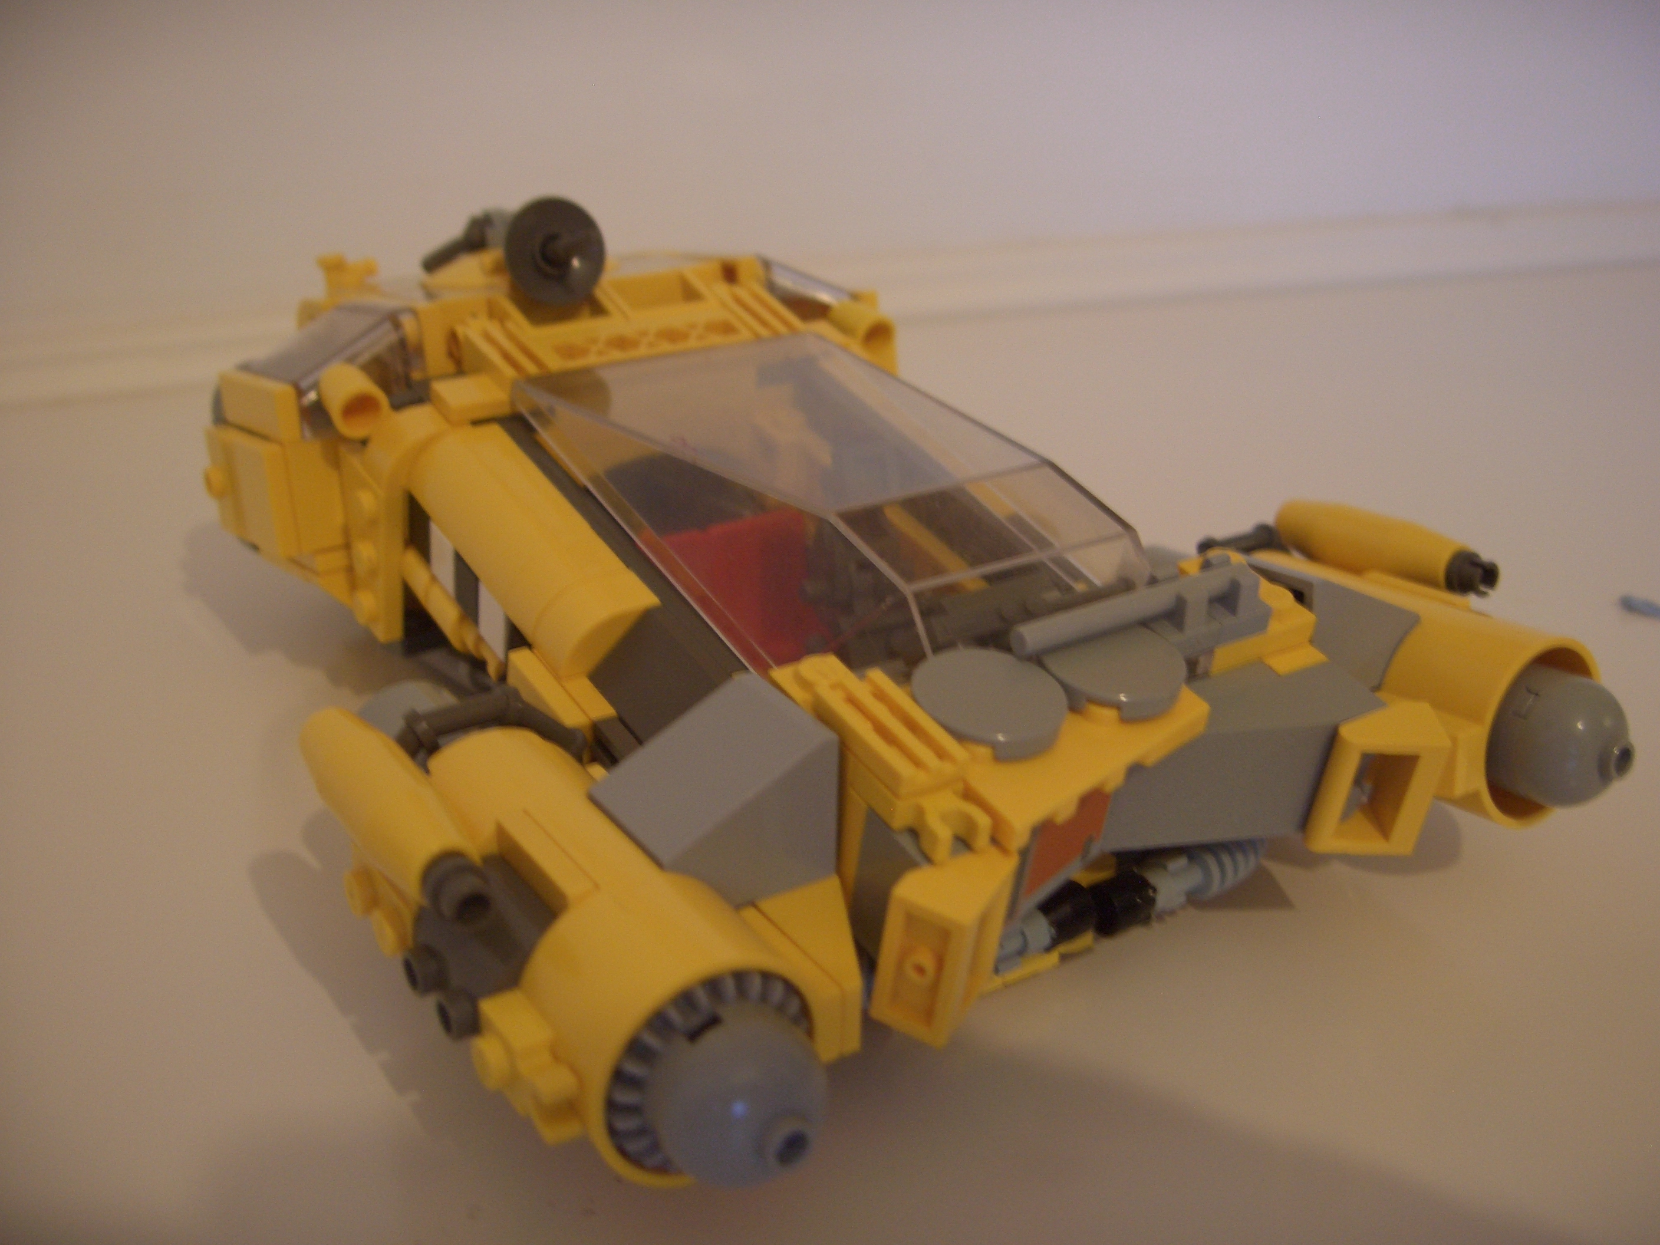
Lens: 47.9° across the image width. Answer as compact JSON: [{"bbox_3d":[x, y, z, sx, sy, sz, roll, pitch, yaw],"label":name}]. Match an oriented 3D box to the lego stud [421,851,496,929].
[{"bbox_3d":[-0.034,0.025,0.173,0.006,0.006,0.006,-14,23,-27],"label":"lego stud"}]

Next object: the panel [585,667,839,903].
[{"bbox_3d":[-0.011,0.018,0.187,0.020,0.016,0.016,-14,27,-27],"label":"panel"}]

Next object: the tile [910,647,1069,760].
[{"bbox_3d":[0.016,0.009,0.194,0.016,0.003,0.016,-14,37,-27],"label":"tile"}]

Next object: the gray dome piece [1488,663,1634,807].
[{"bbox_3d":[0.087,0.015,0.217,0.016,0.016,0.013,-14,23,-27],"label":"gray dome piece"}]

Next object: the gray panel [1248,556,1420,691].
[{"bbox_3d":[0.059,-0.002,0.229,0.019,0.016,0.016,-14,24,-27],"label":"gray panel"}]

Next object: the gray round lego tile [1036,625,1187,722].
[{"bbox_3d":[0.030,0.005,0.202,0.016,0.003,0.016,-14,37,-27],"label":"gray round lego tile"}]

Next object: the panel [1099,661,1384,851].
[{"bbox_3d":[0.045,0.017,0.209,0.032,0.016,0.011,-14,37,-27],"label":"panel"}]

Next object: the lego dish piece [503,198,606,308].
[{"bbox_3d":[-0.042,-0.055,0.280,0.016,0.016,0.004,0,4,-29],"label":"lego dish piece"}]

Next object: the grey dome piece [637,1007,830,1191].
[{"bbox_3d":[-0.006,0.042,0.160,0.016,0.016,0.011,-14,23,-27],"label":"grey dome piece"}]

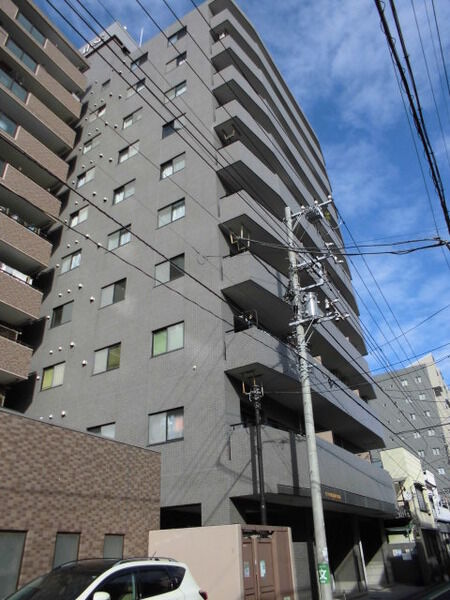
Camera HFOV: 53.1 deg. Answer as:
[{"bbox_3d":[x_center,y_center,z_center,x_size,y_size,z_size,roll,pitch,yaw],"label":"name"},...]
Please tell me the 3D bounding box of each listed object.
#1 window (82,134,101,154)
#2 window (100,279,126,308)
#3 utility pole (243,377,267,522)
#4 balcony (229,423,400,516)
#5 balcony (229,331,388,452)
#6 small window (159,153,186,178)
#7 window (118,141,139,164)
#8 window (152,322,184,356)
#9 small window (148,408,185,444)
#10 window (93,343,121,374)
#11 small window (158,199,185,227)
[{"bbox_3d":[-7.749,-9.026,26.160,1.245,0.914,0.150,-19,-34,26],"label":"window"},{"bbox_3d":[-4.352,-0.247,17.508,1.320,0.970,0.150,-21,-37,26],"label":"window"},{"bbox_3d":[0.975,4.883,11.348,0.400,5.969,0.450,-19,-34,26],"label":"utility pole"},{"bbox_3d":[3.838,6.294,15.374,1.550,1.680,11.600,-21,-37,26],"label":"balcony"},{"bbox_3d":[4.800,4.774,20.074,1.700,1.220,15.700,-19,-34,26],"label":"balcony"},{"bbox_3d":[-2.236,-5.714,19.220,1.320,0.970,0.150,-21,-37,26],"label":"small window"},{"bbox_3d":[-4.726,-7.245,22.047,1.320,0.970,0.150,-21,-37,26],"label":"window"},{"bbox_3d":[-1.869,1.307,14.693,1.320,0.970,0.150,-21,-37,26],"label":"window"},{"bbox_3d":[-1.898,4.072,14.625,1.404,0.974,0.150,-19,-34,26],"label":"small window"},{"bbox_3d":[-4.212,2.101,16.009,1.320,0.970,0.150,-21,-37,26],"label":"window"},{"bbox_3d":[-2.287,-3.740,19.265,1.361,0.944,0.150,-19,-34,26],"label":"small window"}]

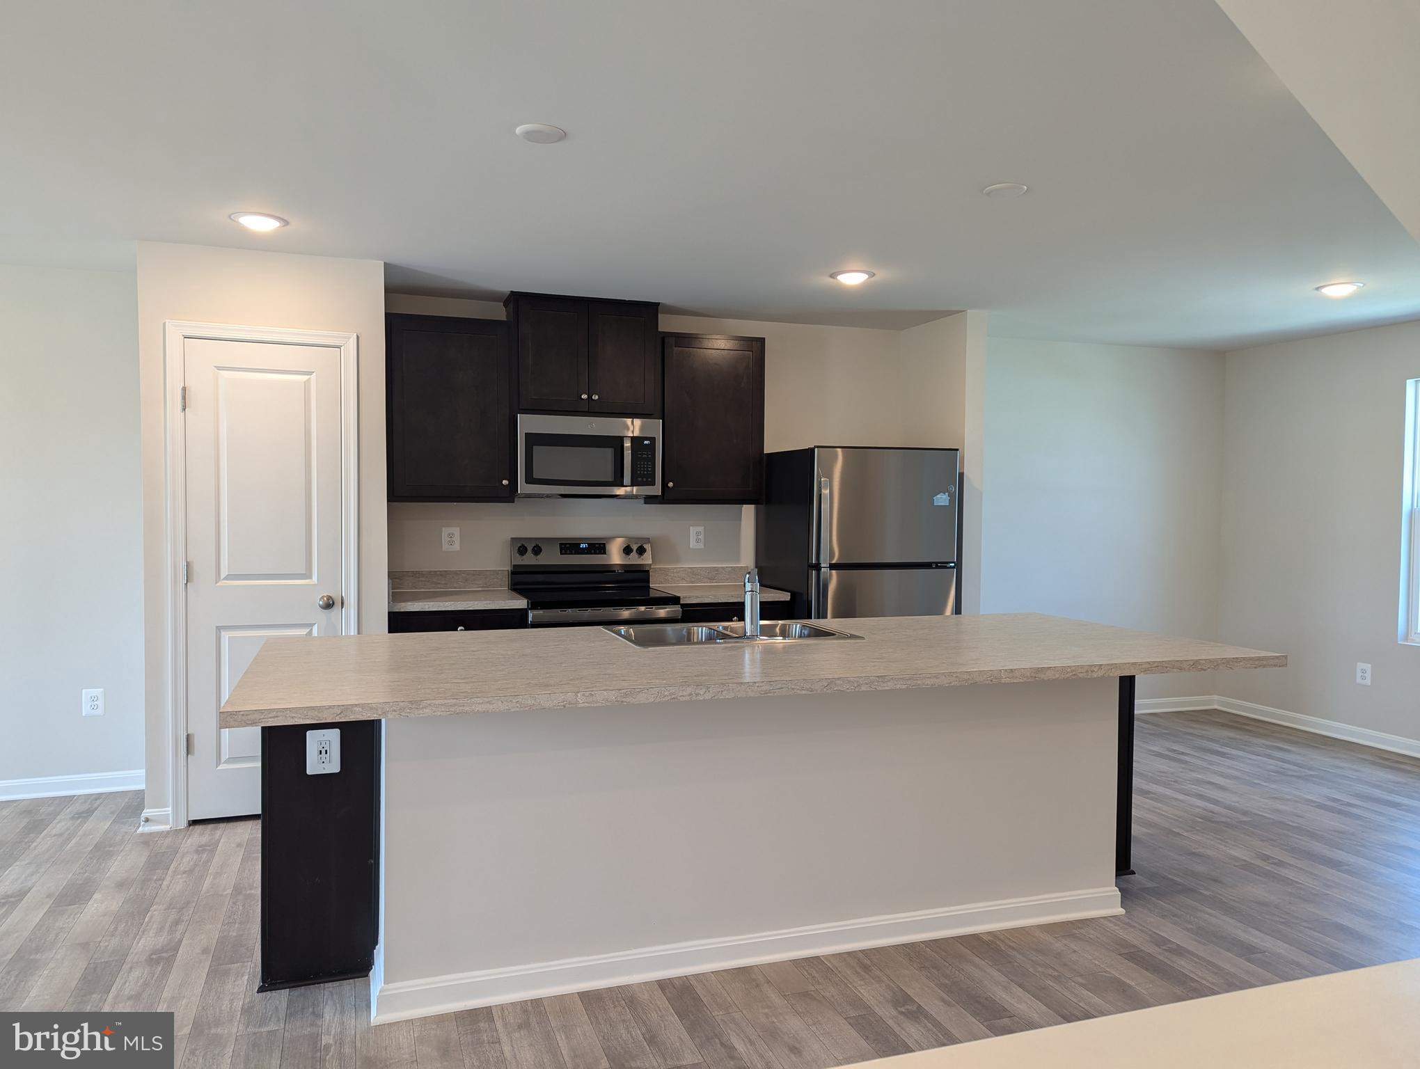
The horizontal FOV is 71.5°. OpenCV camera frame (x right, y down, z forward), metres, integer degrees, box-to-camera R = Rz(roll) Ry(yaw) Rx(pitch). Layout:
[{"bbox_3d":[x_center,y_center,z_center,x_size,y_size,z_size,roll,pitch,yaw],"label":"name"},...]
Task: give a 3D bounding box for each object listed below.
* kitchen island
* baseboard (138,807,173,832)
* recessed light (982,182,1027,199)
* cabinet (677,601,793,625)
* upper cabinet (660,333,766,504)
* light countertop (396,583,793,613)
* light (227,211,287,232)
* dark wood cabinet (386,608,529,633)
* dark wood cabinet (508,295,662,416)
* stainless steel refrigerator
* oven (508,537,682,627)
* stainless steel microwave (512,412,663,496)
[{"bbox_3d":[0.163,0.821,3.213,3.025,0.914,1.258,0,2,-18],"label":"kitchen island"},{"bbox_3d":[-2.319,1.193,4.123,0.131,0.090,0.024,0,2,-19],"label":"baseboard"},{"bbox_3d":[0.996,-1.154,3.328,0.142,0.015,0.142,0,2,0],"label":"recessed light"},{"bbox_3d":[0.023,0.783,5.343,0.581,0.877,0.628,0,2,-19],"label":"cabinet"},{"bbox_3d":[-0.035,-0.617,5.429,0.600,0.907,0.328,0,2,-19],"label":"upper cabinet"},{"bbox_3d":[-0.626,0.319,5.087,1.985,0.038,0.641,0,2,-19],"label":"light countertop"},{"bbox_3d":[-1.705,-1.179,3.733,0.204,0.022,0.204,0,2,-19],"label":"light"},{"bbox_3d":[-1.274,0.781,4.881,0.623,0.884,0.633,0,2,-19],"label":"dark wood cabinet"},{"bbox_3d":[-0.674,-0.914,5.194,0.780,0.608,0.338,0,2,-19],"label":"dark wood cabinet"},{"bbox_3d":[0.800,0.382,5.458,0.838,1.685,0.795,0,2,-19],"label":"stainless steel refrigerator"},{"bbox_3d":[-0.600,0.628,5.079,0.757,1.193,0.685,0,2,-19],"label":"oven"},{"bbox_3d":[-0.657,-0.403,5.196,0.757,0.409,0.398,0,2,-19],"label":"stainless steel microwave"}]

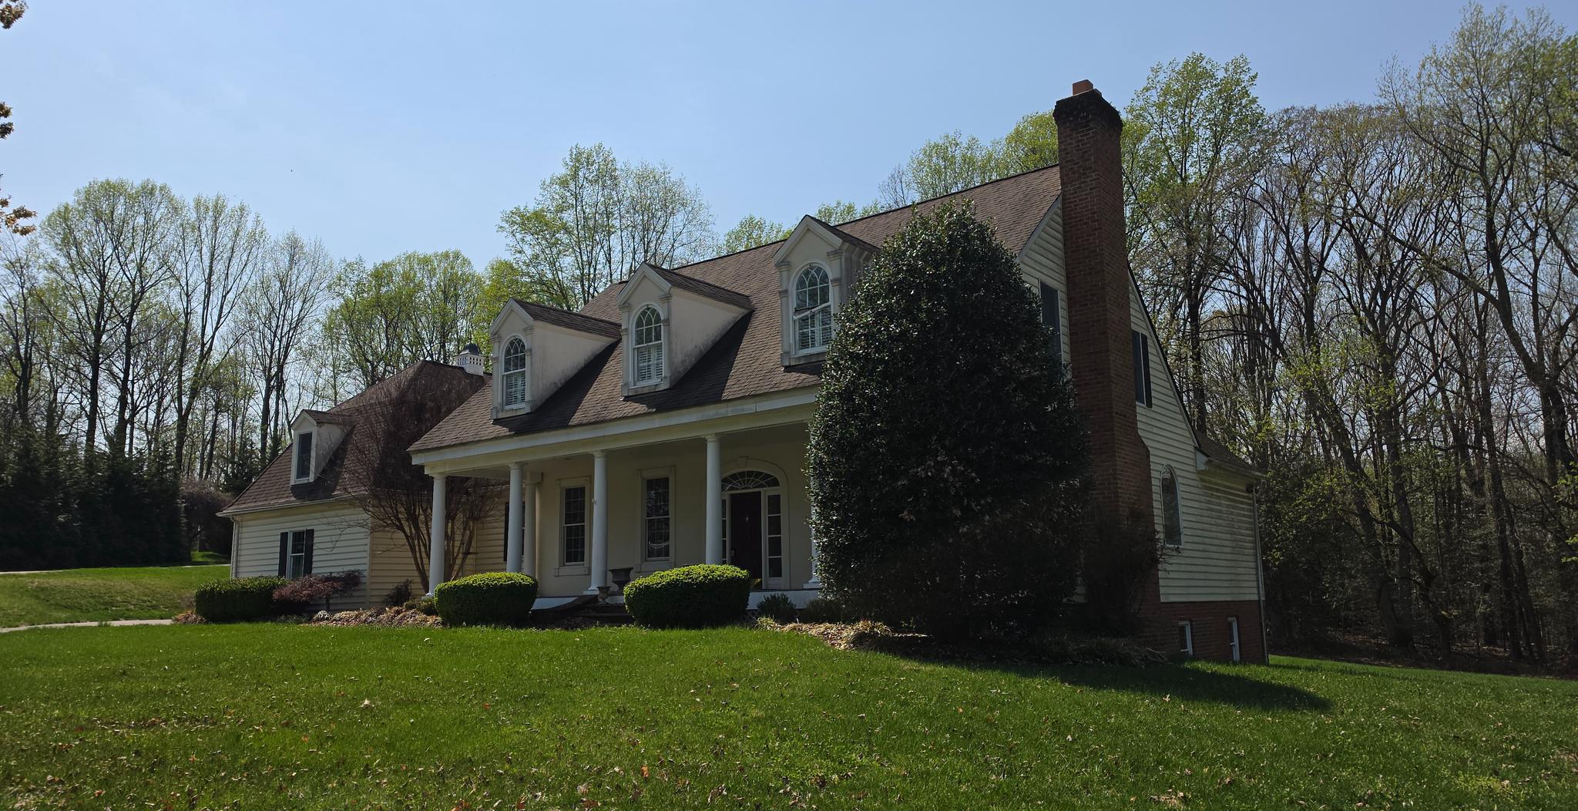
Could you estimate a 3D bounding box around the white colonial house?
[{"bbox_3d":[-2.351,1.360,29.605,26.300,11.650,16.950,-9,-13,37],"label":"white colonial house"}]

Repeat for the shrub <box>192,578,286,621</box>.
[{"bbox_3d":[-14.701,5.197,28.066,2.250,1.200,1.950,-9,-13,37],"label":"shrub"}]

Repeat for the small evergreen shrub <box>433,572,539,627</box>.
[{"bbox_3d":[-5.718,3.649,19.770,1.850,1.070,1.750,-9,-13,37],"label":"small evergreen shrub"}]

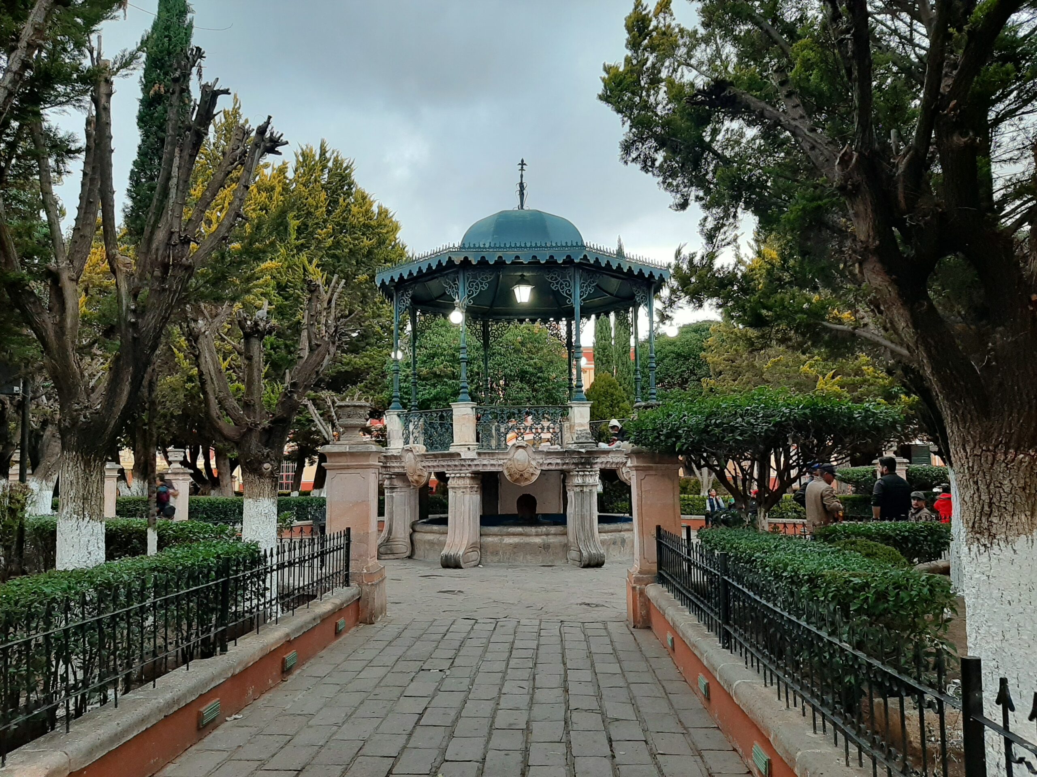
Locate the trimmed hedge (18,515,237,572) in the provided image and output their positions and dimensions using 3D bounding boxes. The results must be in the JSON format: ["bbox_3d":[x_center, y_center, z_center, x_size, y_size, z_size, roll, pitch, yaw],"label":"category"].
[{"bbox_3d":[-5.737,2.175,10.713,5.000,0.750,0.950,-6,-9,37],"label":"trimmed hedge"}]

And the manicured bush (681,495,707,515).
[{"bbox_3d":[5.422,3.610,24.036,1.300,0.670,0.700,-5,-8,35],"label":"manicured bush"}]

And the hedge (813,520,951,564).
[{"bbox_3d":[4.086,1.808,8.692,1.800,0.600,0.650,4,-8,-30],"label":"hedge"}]

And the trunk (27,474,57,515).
[{"bbox_3d":[-9.081,2.299,14.838,0.550,1.330,0.500,0,-7,0],"label":"trunk"}]

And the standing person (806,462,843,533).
[{"bbox_3d":[3.801,1.760,9.655,0.360,1.690,0.500,5,-9,-37],"label":"standing person"}]

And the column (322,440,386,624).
[{"bbox_3d":[-1.754,1.536,8.396,0.570,1.900,0.570,-1,-7,2],"label":"column"}]

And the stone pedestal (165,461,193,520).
[{"bbox_3d":[-7.963,2.747,18.207,0.570,1.940,0.570,-1,-7,2],"label":"stone pedestal"}]

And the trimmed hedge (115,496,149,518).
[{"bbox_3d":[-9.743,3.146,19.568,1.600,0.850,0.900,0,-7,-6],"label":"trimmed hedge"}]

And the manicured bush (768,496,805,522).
[{"bbox_3d":[7.720,3.520,22.431,1.700,0.850,0.900,-6,-9,37],"label":"manicured bush"}]

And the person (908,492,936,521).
[{"bbox_3d":[5.554,2.084,10.620,0.520,1.360,0.500,-5,-8,30],"label":"person"}]

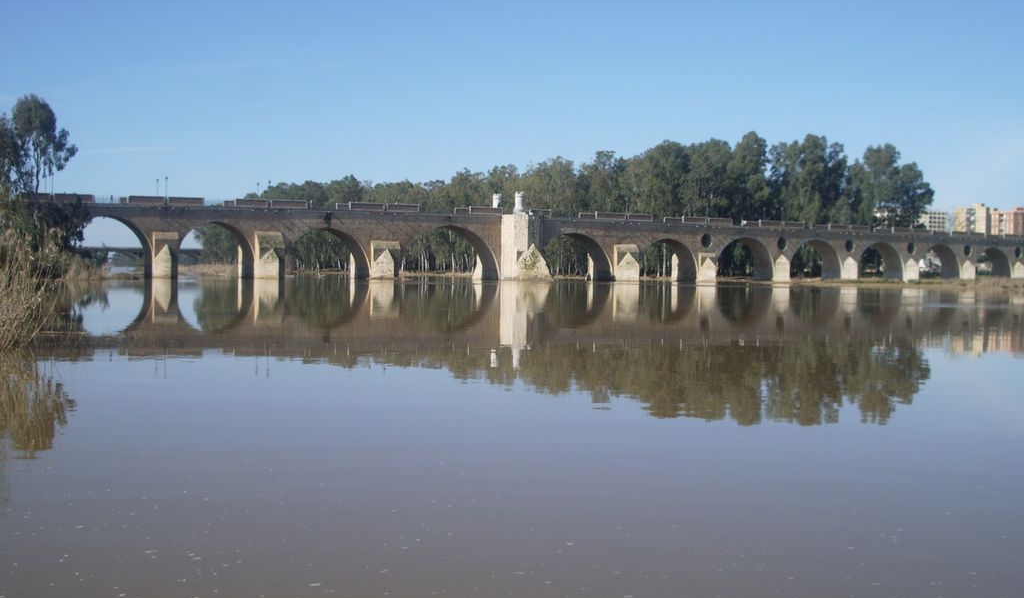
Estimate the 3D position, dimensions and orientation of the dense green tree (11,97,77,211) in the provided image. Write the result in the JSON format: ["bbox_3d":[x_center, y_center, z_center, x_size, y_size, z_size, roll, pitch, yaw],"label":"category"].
[{"bbox_3d":[-72.780,-18.370,188.000,10.540,26.350,10.000,0,1,-21],"label":"dense green tree"}]

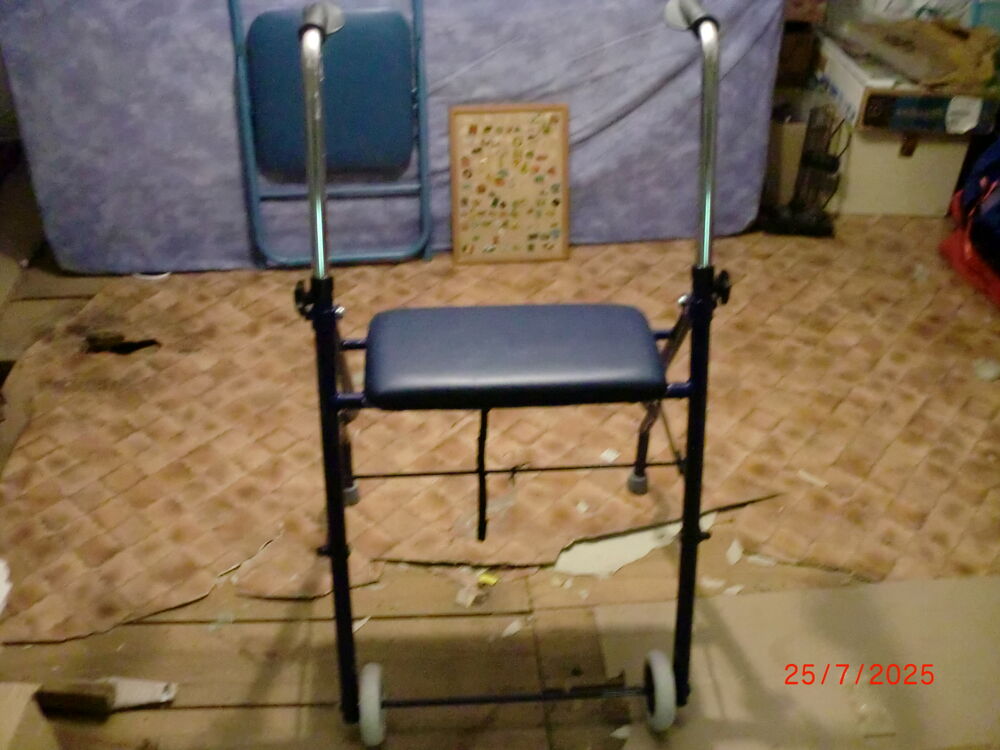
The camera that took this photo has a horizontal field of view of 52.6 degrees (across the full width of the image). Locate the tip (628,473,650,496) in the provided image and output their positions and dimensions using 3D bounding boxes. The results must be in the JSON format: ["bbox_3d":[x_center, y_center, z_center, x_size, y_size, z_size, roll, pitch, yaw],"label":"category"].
[{"bbox_3d":[0.273,0.207,1.975,0.039,0.041,0.039,2,39,0],"label":"tip"}]

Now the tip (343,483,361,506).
[{"bbox_3d":[-0.286,0.223,1.927,0.039,0.041,0.039,2,39,0],"label":"tip"}]

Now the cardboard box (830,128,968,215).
[{"bbox_3d":[1.106,-0.654,2.906,0.315,0.255,0.330,1,39,-1],"label":"cardboard box"}]

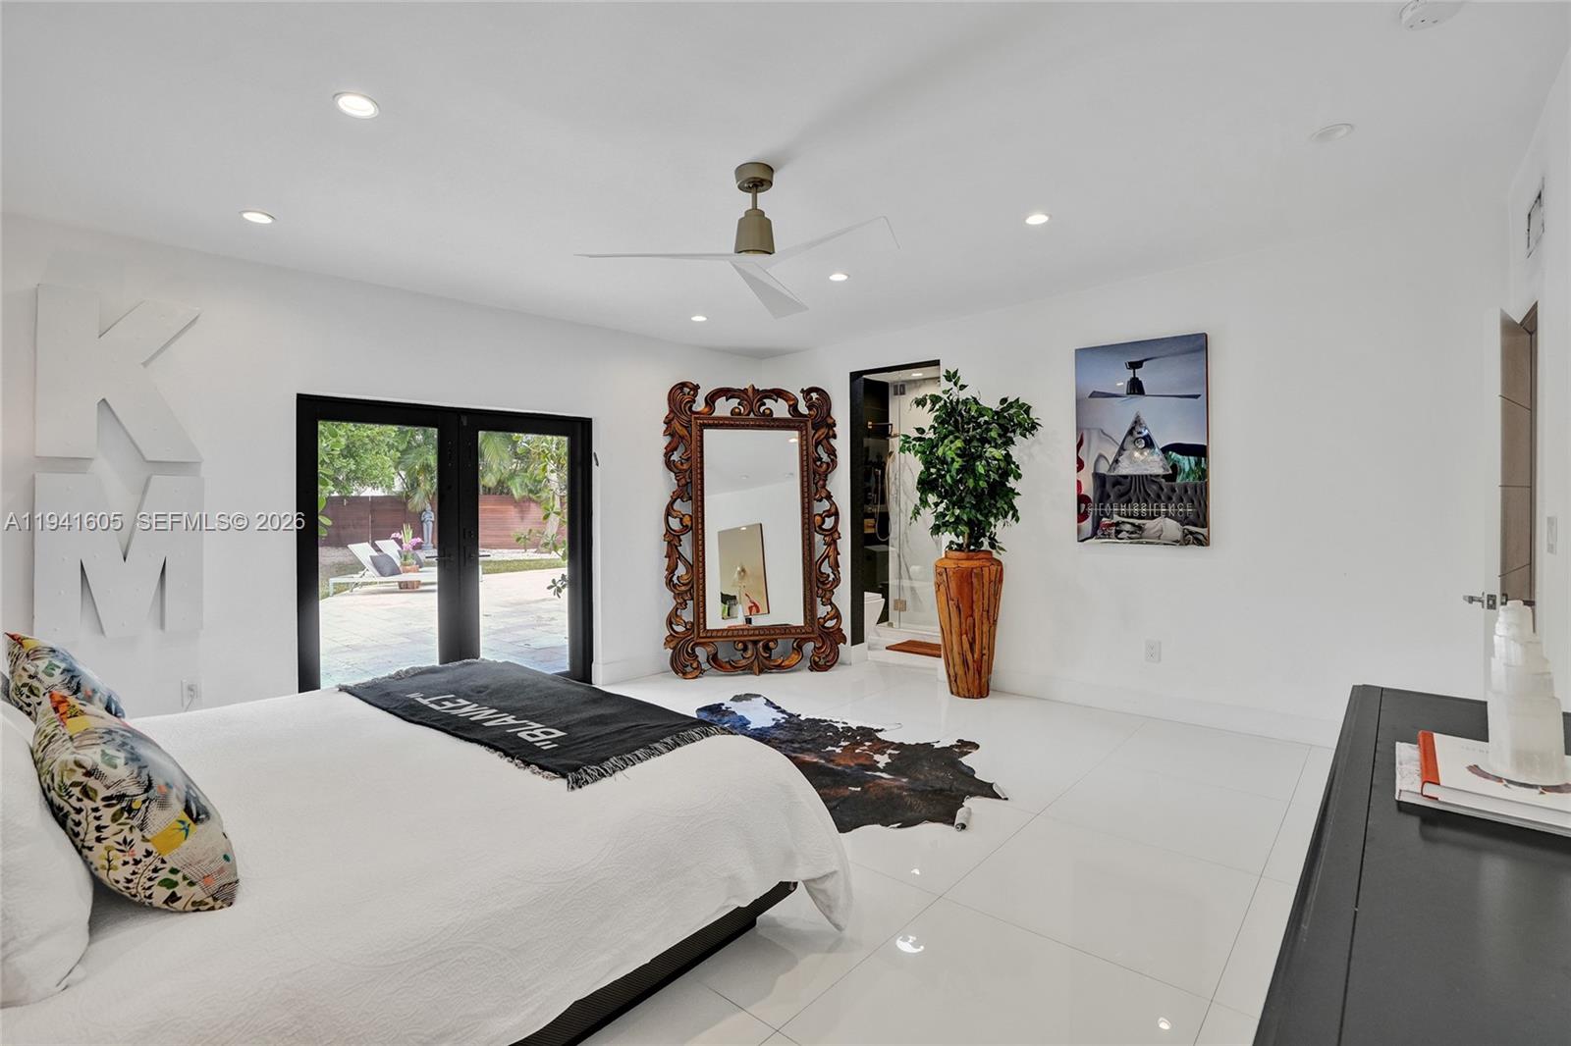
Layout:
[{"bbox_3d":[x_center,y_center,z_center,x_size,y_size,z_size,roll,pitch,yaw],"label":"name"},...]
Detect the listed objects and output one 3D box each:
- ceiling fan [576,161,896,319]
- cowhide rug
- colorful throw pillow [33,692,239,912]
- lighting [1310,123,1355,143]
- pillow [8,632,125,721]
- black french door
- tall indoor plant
[{"bbox_3d":[-0.189,-1.227,2.808,1.240,0.399,1.320,0,1,-11],"label":"ceiling fan"},{"bbox_3d":[0.180,1.214,3.869,1.490,0.020,2.350,-1,1,-33],"label":"cowhide rug"},{"bbox_3d":[-1.237,0.474,1.320,0.470,0.480,0.190,0,28,42],"label":"colorful throw pillow"},{"bbox_3d":[2.071,-1.476,2.640,0.135,0.030,0.135,0,1,42],"label":"lighting"},{"bbox_3d":[-2.068,0.481,2.023,0.470,0.480,0.190,0,33,42],"label":"pillow"},{"bbox_3d":[-2.096,0.239,4.558,0.120,1.978,1.831,0,1,44],"label":"black french door"},{"bbox_3d":[1.268,0.064,4.888,0.970,2.280,0.880,0,1,42],"label":"tall indoor plant"}]

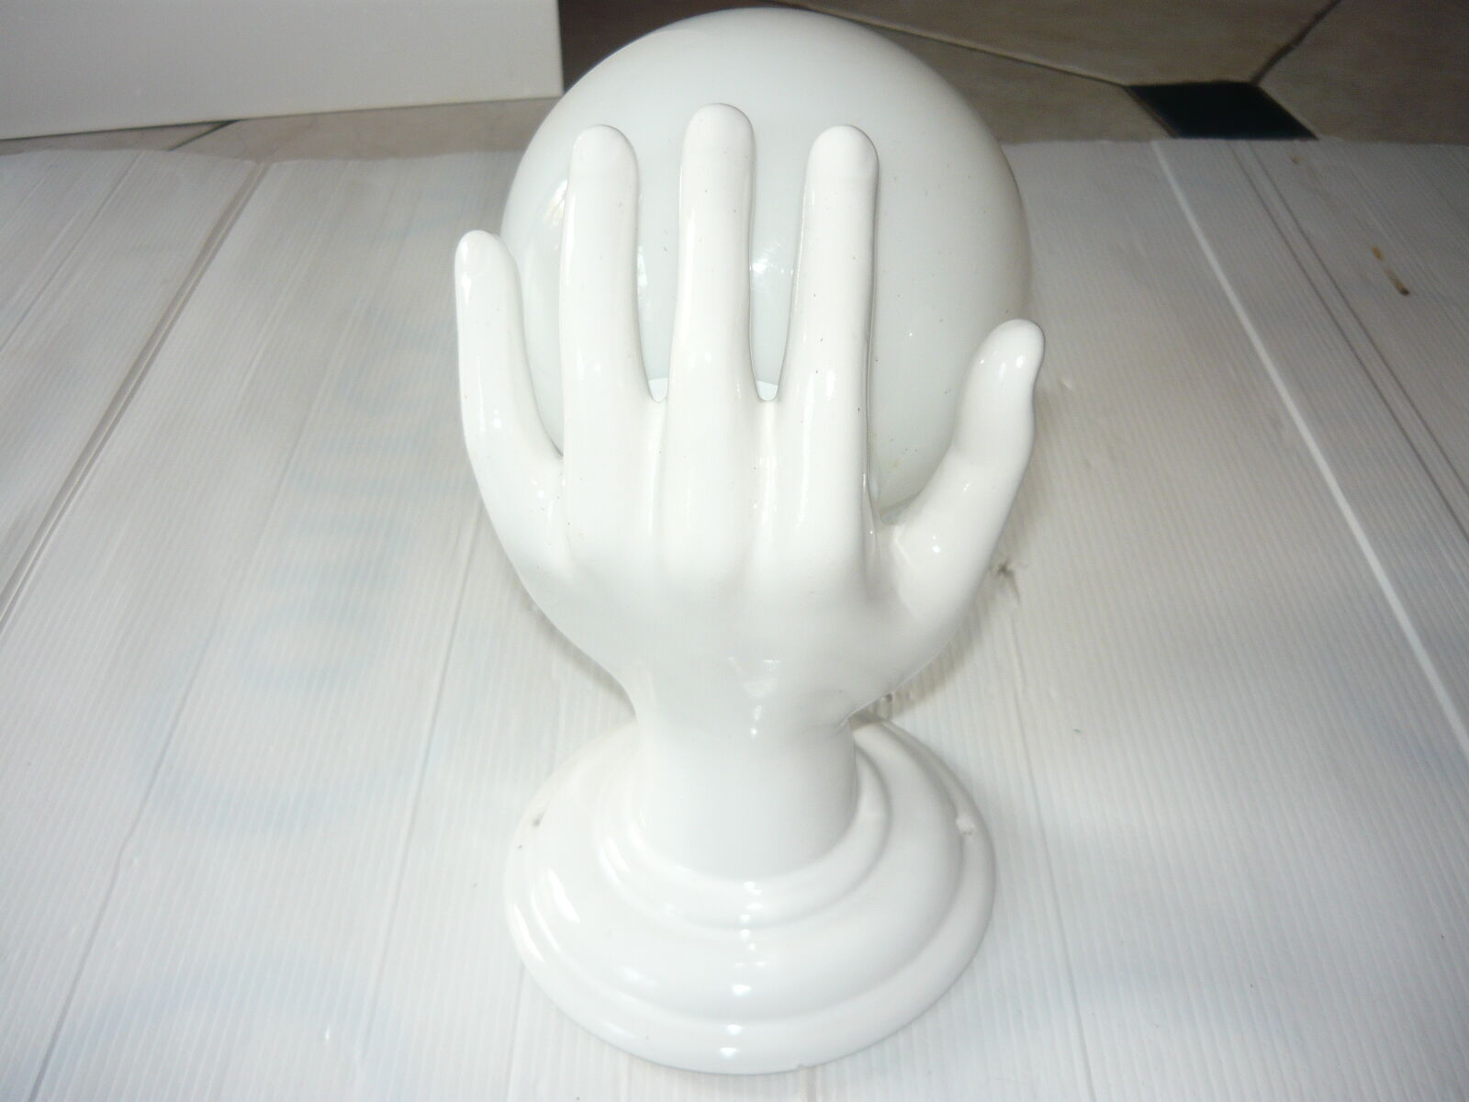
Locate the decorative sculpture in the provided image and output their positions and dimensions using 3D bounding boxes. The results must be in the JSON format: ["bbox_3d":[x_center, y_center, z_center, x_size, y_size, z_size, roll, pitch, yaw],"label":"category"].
[{"bbox_3d":[0.007,-0.023,0.373,0.148,0.206,0.239,0,40,0],"label":"decorative sculpture"}]

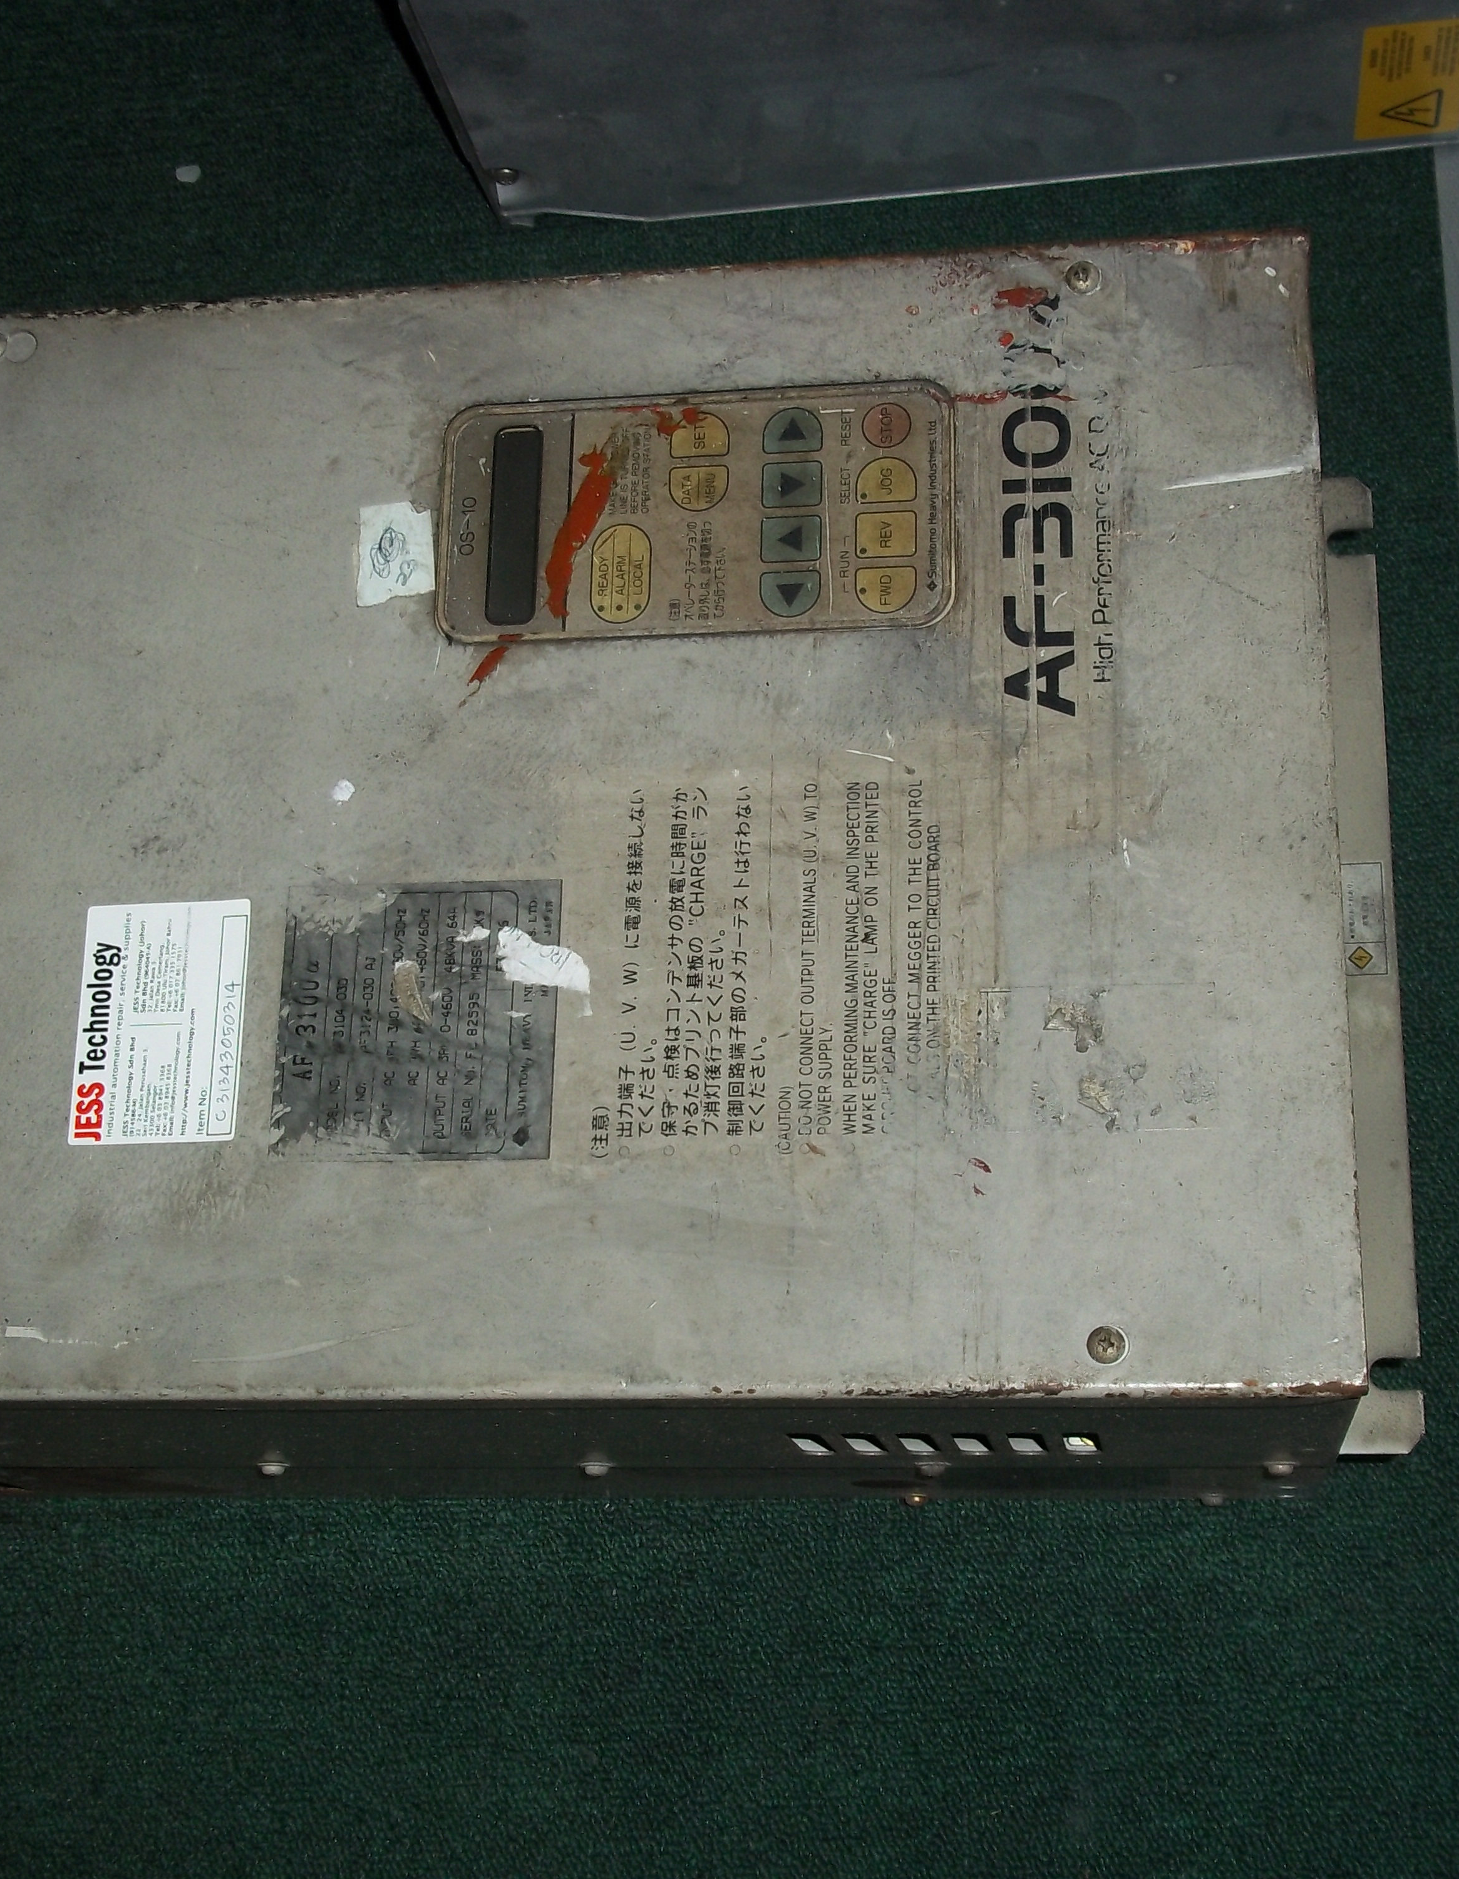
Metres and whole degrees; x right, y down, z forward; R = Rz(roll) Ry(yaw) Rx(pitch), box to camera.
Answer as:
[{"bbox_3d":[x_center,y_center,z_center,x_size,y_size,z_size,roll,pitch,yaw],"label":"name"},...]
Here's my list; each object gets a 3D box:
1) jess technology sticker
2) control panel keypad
[{"bbox_3d":[-0.175,0.025,0.802,0.053,0.002,0.077,-2,72,9],"label":"jess technology sticker"},{"bbox_3d":[-0.011,-0.135,0.828,0.165,0.012,0.088,-2,72,9],"label":"control panel keypad"}]

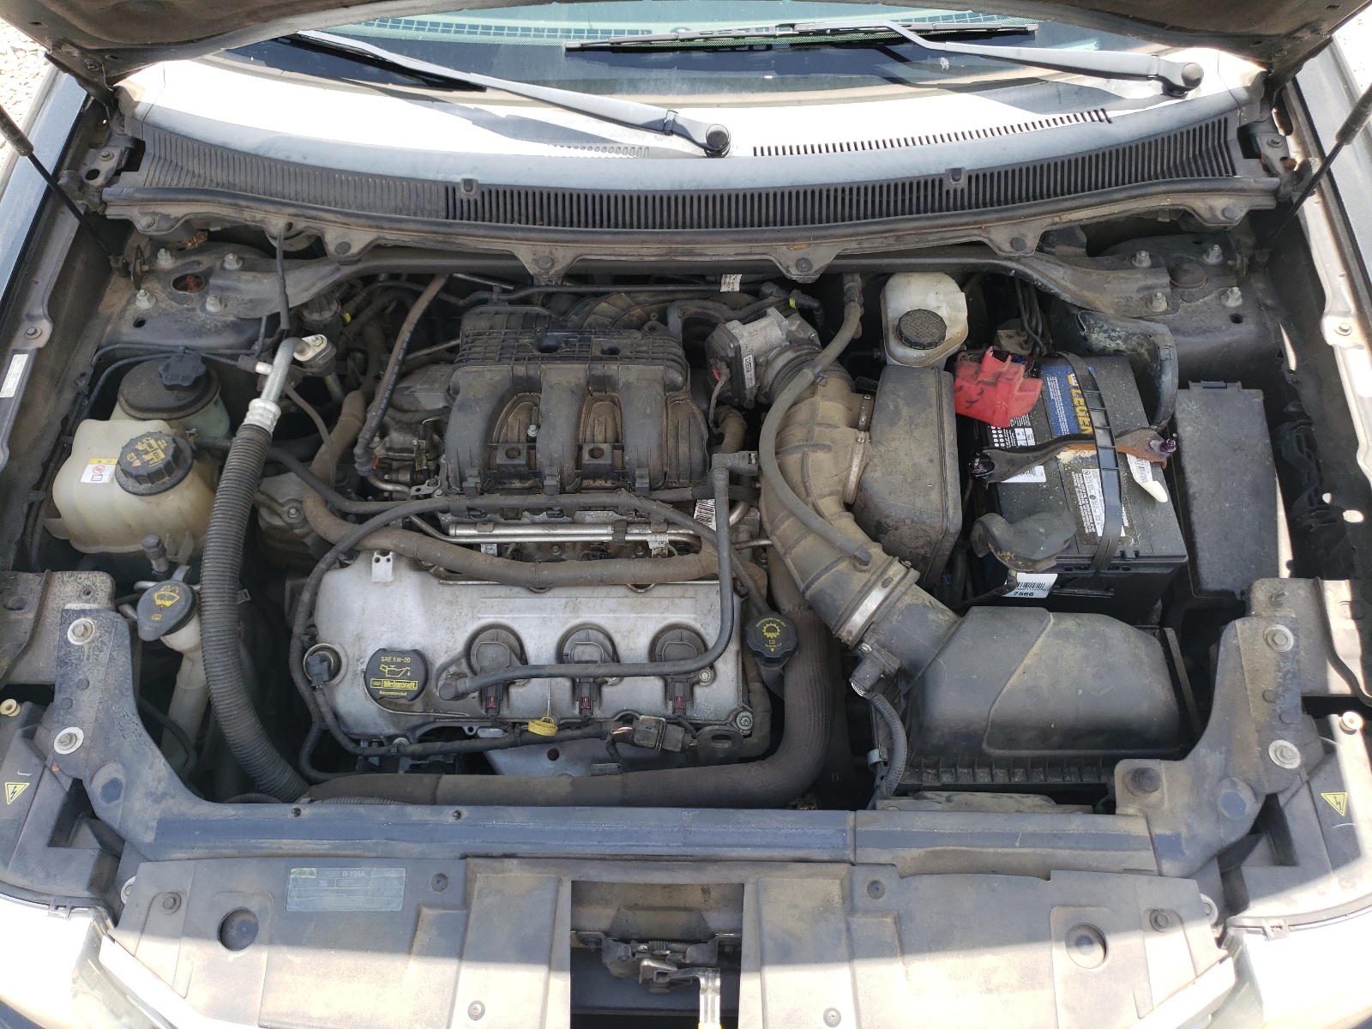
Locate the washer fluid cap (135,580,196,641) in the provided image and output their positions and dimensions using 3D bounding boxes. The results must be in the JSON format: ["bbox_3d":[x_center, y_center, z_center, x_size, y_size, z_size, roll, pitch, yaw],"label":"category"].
[{"bbox_3d":[-0.560,0.103,1.110,0.056,0.028,0.060,24,71,9],"label":"washer fluid cap"}]

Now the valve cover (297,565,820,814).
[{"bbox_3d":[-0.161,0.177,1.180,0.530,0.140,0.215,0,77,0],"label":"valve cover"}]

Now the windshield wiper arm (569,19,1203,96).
[{"bbox_3d":[0.259,-0.602,1.343,0.823,0.057,0.060,3,73,2],"label":"windshield wiper arm"}]

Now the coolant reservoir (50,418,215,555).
[{"bbox_3d":[-0.626,-0.029,1.170,0.150,0.140,0.125,0,57,0],"label":"coolant reservoir"}]

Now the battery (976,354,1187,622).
[{"bbox_3d":[0.452,-0.022,1.282,0.192,0.192,0.306,0,53,1],"label":"battery"}]

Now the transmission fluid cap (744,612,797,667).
[{"bbox_3d":[0.098,0.147,1.177,0.058,0.032,0.058,0,53,1],"label":"transmission fluid cap"}]

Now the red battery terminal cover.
[{"bbox_3d":[0.363,-0.148,1.215,0.100,0.055,0.075,-12,54,-8],"label":"red battery terminal cover"}]

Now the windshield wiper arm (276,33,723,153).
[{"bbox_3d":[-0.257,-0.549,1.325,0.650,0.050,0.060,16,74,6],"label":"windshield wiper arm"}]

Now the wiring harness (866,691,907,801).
[{"bbox_3d":[0.208,0.240,1.070,0.045,0.100,0.085,0,57,0],"label":"wiring harness"}]

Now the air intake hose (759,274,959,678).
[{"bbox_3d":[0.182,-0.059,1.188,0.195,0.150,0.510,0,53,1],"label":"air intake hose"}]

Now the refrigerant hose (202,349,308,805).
[{"bbox_3d":[-0.450,0.050,1.140,0.120,0.165,0.520,0,57,0],"label":"refrigerant hose"}]

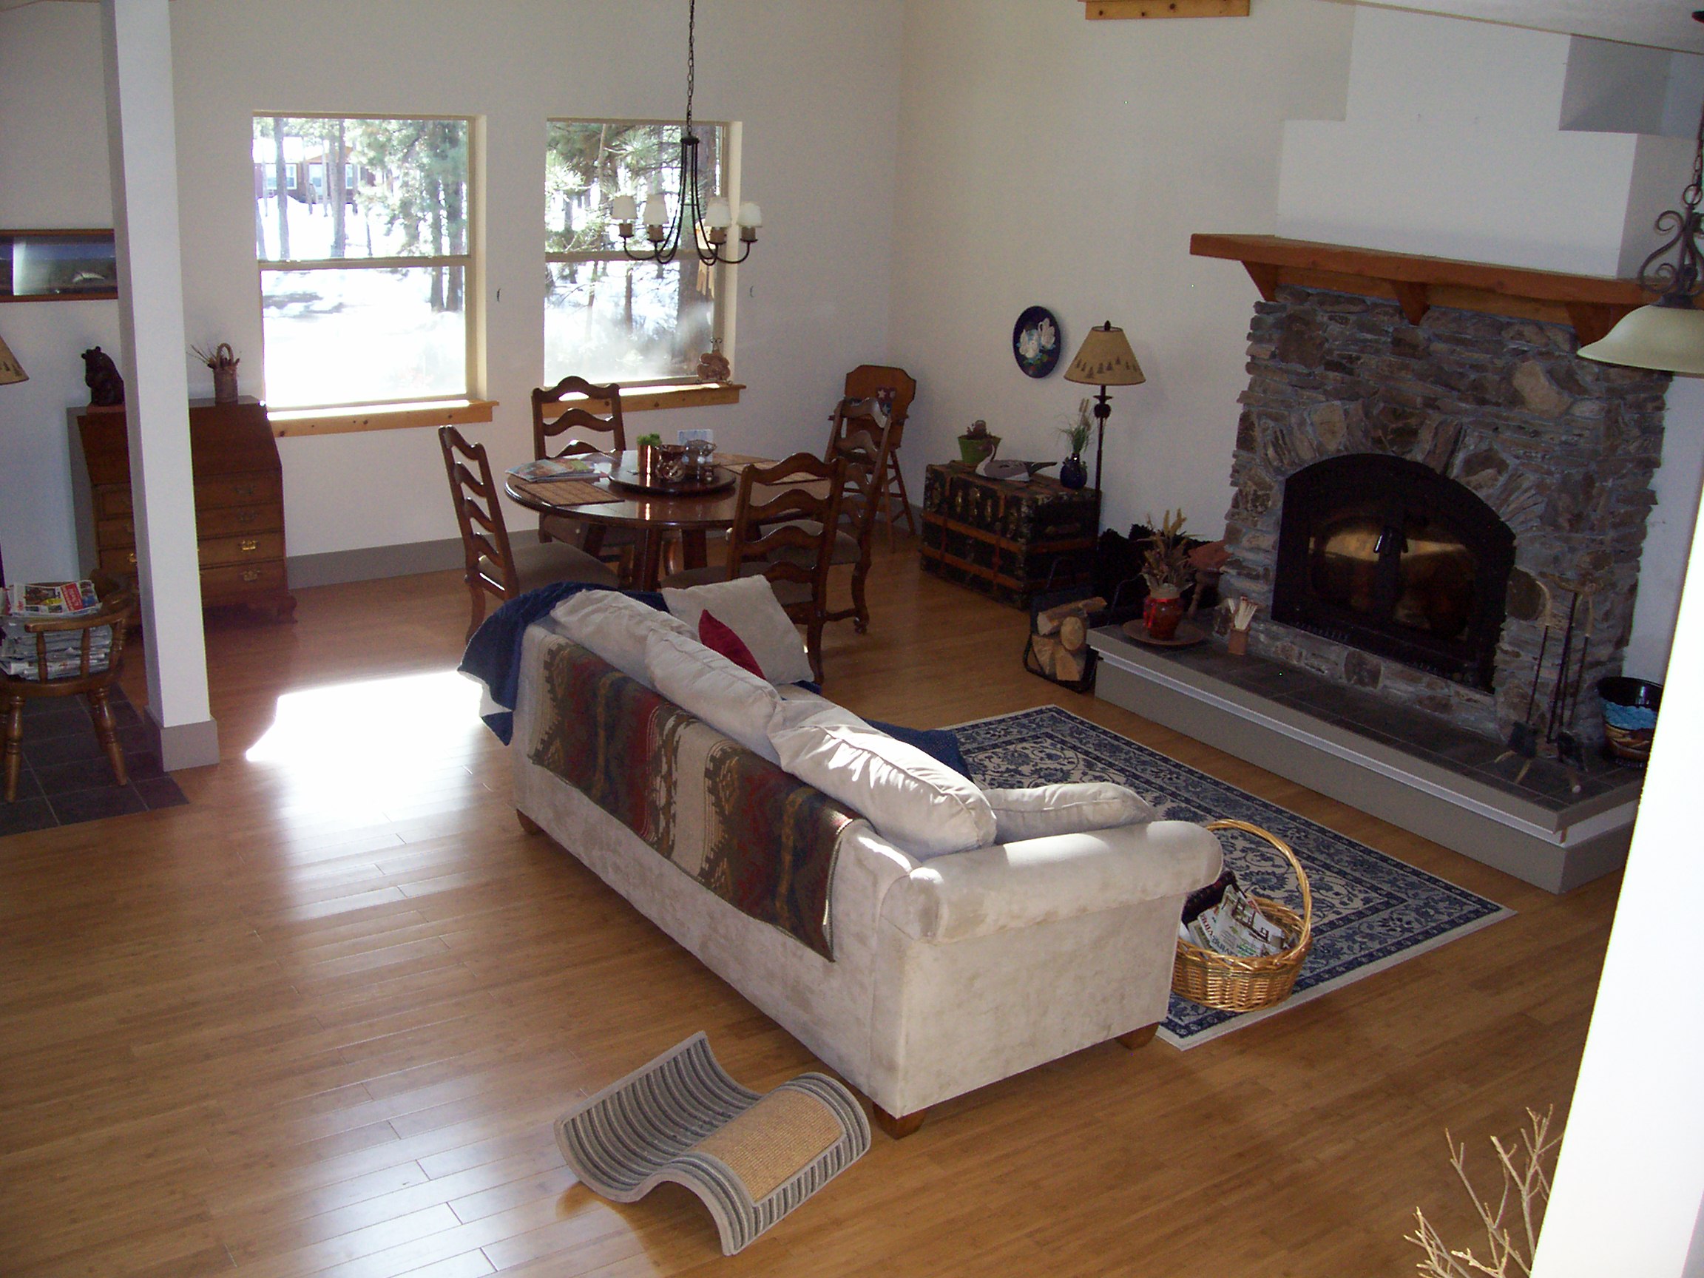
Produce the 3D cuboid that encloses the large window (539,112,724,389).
[{"bbox_3d":[-1.209,-2.178,9.550,1.221,1.470,0.119,-9,21,-34],"label":"large window"}]

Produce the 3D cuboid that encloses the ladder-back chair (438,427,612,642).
[{"bbox_3d":[-1.478,-0.405,7.362,0.580,1.062,0.500,-8,21,-32],"label":"ladder-back chair"}]

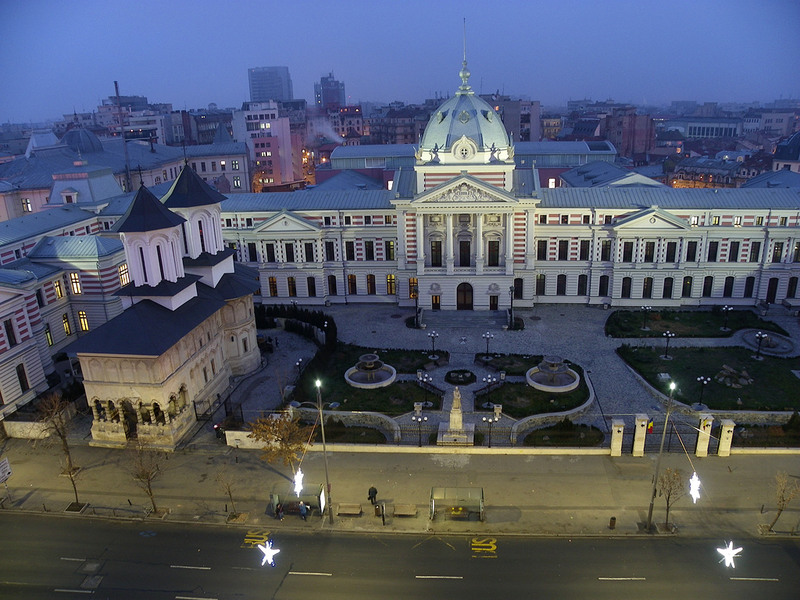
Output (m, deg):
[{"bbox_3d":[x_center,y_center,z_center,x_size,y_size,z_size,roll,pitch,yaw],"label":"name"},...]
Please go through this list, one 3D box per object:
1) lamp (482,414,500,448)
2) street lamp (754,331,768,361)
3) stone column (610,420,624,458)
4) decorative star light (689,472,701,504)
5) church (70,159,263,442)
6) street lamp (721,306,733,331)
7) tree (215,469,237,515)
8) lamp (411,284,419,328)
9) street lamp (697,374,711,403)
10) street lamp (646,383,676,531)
[{"bbox_3d":[8.207,12.129,54.837,1.380,3.150,0.650,0,18,6],"label":"lamp"},{"bbox_3d":[44.009,5.556,73.463,1.400,3.200,1.400,0,18,6],"label":"street lamp"},{"bbox_3d":[19.544,12.419,54.141,1.100,3.290,1.100,0,19,5],"label":"stone column"},{"bbox_3d":[17.438,11.150,35.643,0.707,1.717,0.505,0,19,5],"label":"decorative star light"},{"bbox_3d":[-24.029,-2.307,65.653,14.342,24.442,29.290,0,19,5],"label":"church"},{"bbox_3d":[45.078,2.497,82.769,1.400,3.200,1.400,0,18,6],"label":"street lamp"},{"bbox_3d":[-13.437,15.112,47.457,1.600,4.100,1.600,0,19,5],"label":"tree"},{"bbox_3d":[2.351,1.000,86.818,0.750,6.350,0.750,0,18,6],"label":"lamp"},{"bbox_3d":[31.541,9.507,62.619,1.400,3.200,1.400,0,18,6],"label":"street lamp"},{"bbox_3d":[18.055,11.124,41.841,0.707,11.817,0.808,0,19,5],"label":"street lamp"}]

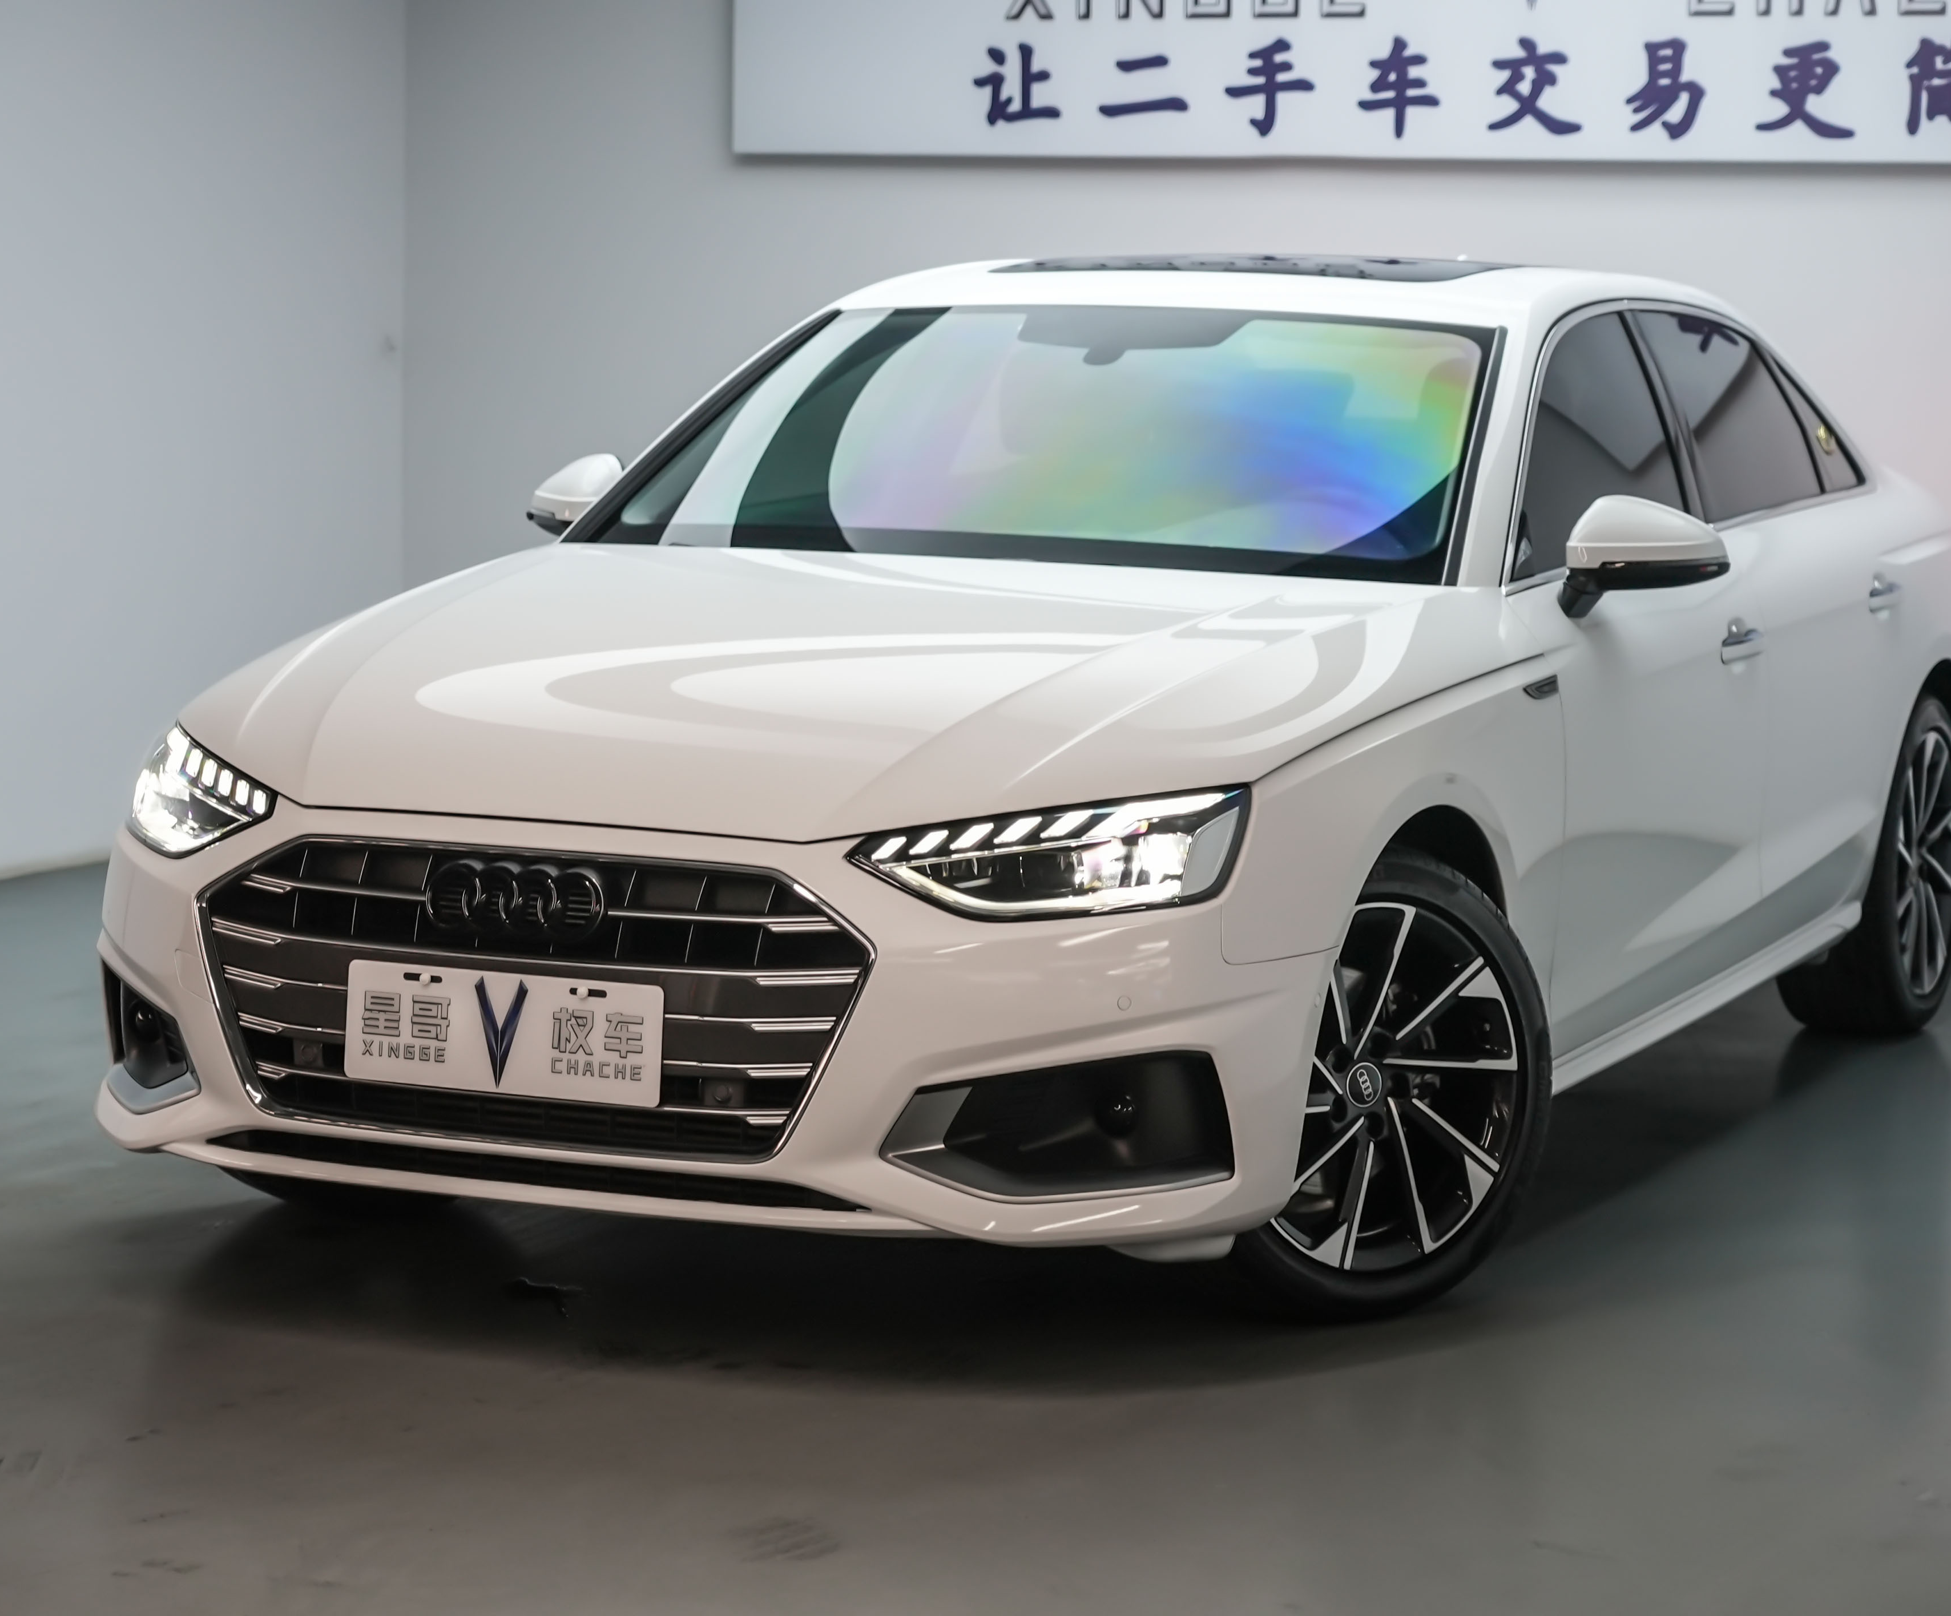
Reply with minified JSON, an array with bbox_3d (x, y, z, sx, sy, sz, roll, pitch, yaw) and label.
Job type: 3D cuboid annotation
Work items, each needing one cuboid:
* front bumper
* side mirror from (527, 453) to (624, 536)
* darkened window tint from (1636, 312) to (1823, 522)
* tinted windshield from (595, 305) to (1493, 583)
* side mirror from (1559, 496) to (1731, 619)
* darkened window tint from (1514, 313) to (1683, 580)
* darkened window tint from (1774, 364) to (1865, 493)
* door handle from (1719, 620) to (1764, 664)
[{"bbox_3d":[-0.482,0.252,5.921,1.800,0.530,0.470,4,6,24],"label":"front bumper"},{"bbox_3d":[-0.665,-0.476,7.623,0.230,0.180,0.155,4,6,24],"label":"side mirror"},{"bbox_3d":[1.270,-0.669,7.966,0.050,0.380,0.890,-26,-5,22],"label":"darkened window tint"},{"bbox_3d":[0.127,-0.562,7.178,1.440,0.100,0.880,4,35,24],"label":"tinted windshield"},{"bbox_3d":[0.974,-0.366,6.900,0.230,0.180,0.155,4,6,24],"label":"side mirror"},{"bbox_3d":[0.910,-0.565,7.144,0.050,0.425,1.026,-25,-6,25],"label":"darkened window tint"},{"bbox_3d":[1.530,-0.693,8.565,0.030,0.255,0.388,-27,-5,21],"label":"darkened window tint"},{"bbox_3d":[1.208,-0.257,7.404,0.050,0.050,0.215,4,6,24],"label":"door handle"}]

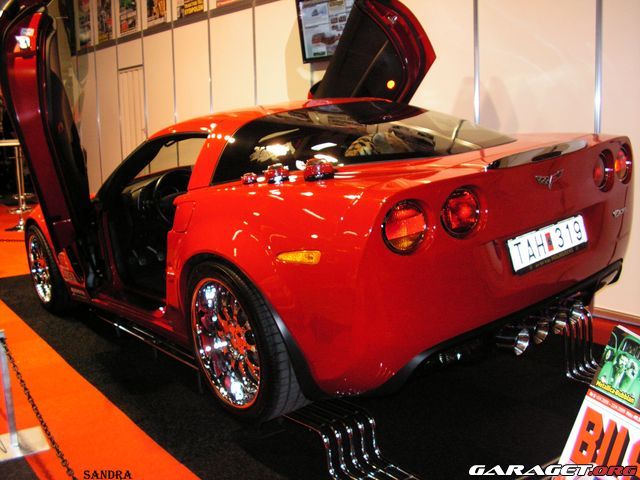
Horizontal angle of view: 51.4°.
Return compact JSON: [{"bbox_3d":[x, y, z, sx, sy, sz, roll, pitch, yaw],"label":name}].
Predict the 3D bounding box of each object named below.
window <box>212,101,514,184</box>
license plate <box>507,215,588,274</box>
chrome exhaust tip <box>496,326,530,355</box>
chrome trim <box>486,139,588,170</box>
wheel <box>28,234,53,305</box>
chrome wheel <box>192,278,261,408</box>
[{"bbox_3d":[0.238,-0.501,3.053,1.320,0.300,0.980,-15,14,-36],"label":"window"},{"bbox_3d":[0.844,0.008,2.436,0.480,0.115,0.018,-15,3,-36],"label":"license plate"},{"bbox_3d":[0.695,0.373,2.456,0.092,0.092,0.140,-15,14,-36],"label":"chrome exhaust tip"},{"bbox_3d":[0.794,-0.307,2.386,0.610,0.055,0.065,-15,14,-36],"label":"chrome trim"},{"bbox_3d":[-1.915,0.186,4.790,0.200,0.503,0.503,-15,14,-36],"label":"wheel"},{"bbox_3d":[-0.290,0.384,2.661,0.220,0.518,0.518,-15,14,-36],"label":"chrome wheel"}]

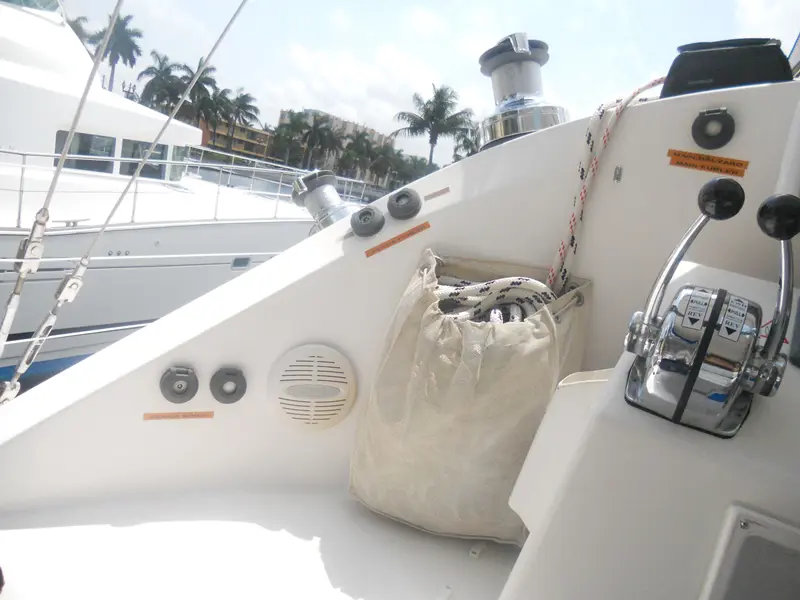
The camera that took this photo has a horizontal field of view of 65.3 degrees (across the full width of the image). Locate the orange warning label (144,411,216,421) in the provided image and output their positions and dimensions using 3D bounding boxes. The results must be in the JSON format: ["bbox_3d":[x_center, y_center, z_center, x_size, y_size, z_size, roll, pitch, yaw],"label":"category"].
[{"bbox_3d":[-0.389,0.205,1.100,0.117,0.013,0.002,2,5,-20],"label":"orange warning label"}]

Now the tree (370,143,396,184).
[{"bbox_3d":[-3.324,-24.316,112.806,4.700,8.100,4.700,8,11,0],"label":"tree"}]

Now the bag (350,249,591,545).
[{"bbox_3d":[0.119,0.174,1.150,0.340,0.450,0.240,7,11,-2],"label":"bag"}]

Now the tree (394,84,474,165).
[{"bbox_3d":[2.017,-10.711,43.844,5.500,8.500,5.500,8,11,0],"label":"tree"}]

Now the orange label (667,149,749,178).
[{"bbox_3d":[0.483,-0.215,0.981,0.118,0.025,0.002,16,6,24],"label":"orange label"}]

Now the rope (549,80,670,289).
[{"bbox_3d":[0.372,-0.205,1.130,0.150,0.365,0.100,12,12,19],"label":"rope"}]

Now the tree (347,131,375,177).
[{"bbox_3d":[-7.055,-24.310,105.859,4.700,8.700,4.700,8,11,0],"label":"tree"}]

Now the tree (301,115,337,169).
[{"bbox_3d":[-11.913,-22.066,88.835,5.100,8.400,5.100,8,11,0],"label":"tree"}]

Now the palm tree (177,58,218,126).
[{"bbox_3d":[-23.950,-21.916,73.213,4.800,12.300,4.800,8,11,0],"label":"palm tree"}]

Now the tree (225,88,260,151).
[{"bbox_3d":[-21.259,-22.728,83.033,4.900,10.400,4.900,8,11,0],"label":"tree"}]

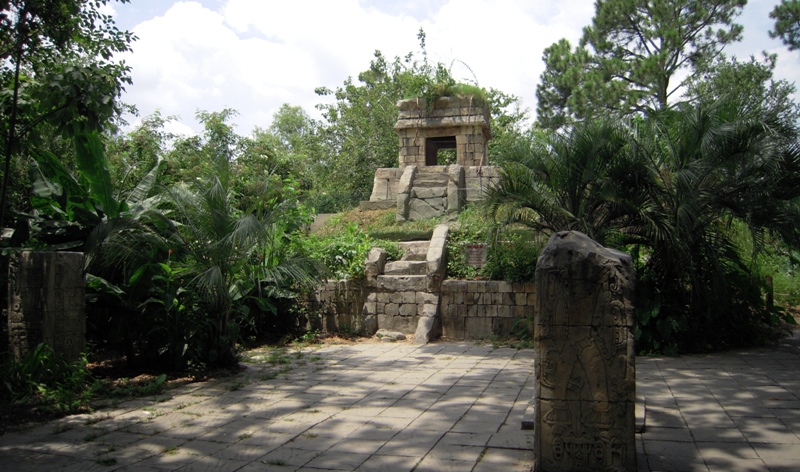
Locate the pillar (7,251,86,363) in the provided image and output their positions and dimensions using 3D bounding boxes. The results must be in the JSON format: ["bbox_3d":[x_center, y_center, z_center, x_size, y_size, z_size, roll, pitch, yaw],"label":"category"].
[{"bbox_3d":[-6.244,1.299,11.415,0.780,1.950,0.800,-1,-3,16],"label":"pillar"}]

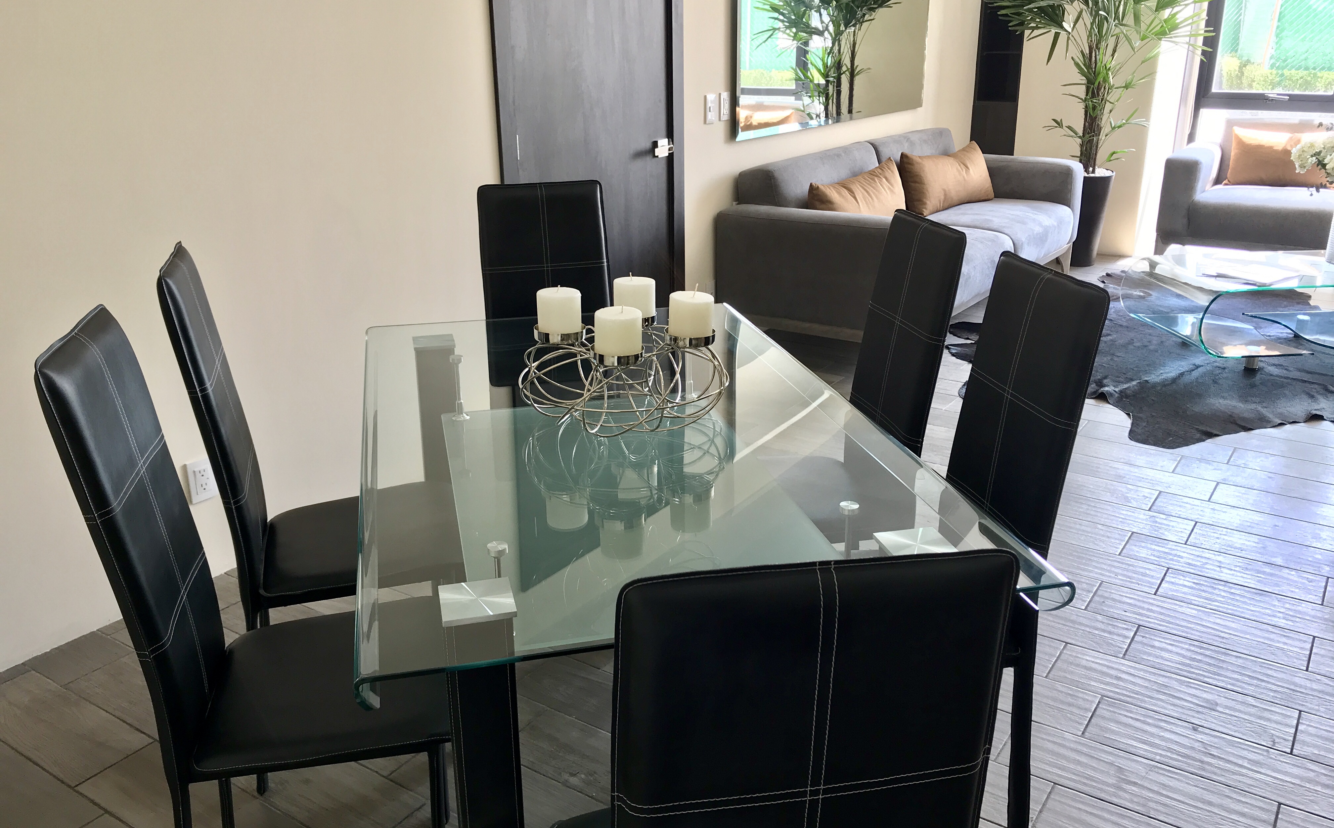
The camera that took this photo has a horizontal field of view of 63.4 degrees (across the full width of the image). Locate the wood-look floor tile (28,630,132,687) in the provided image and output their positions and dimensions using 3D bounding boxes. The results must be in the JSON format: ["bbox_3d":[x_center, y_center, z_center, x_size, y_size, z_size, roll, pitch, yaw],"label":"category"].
[{"bbox_3d":[-1.404,0.587,2.581,0.176,0.010,0.175,12,23,32],"label":"wood-look floor tile"}]

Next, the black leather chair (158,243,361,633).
[{"bbox_3d":[-0.657,0.186,2.159,0.490,1.043,0.400,-6,21,-13],"label":"black leather chair"}]

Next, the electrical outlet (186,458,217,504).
[{"bbox_3d":[-1.233,0.178,2.873,0.009,0.116,0.075,12,23,32],"label":"electrical outlet"}]

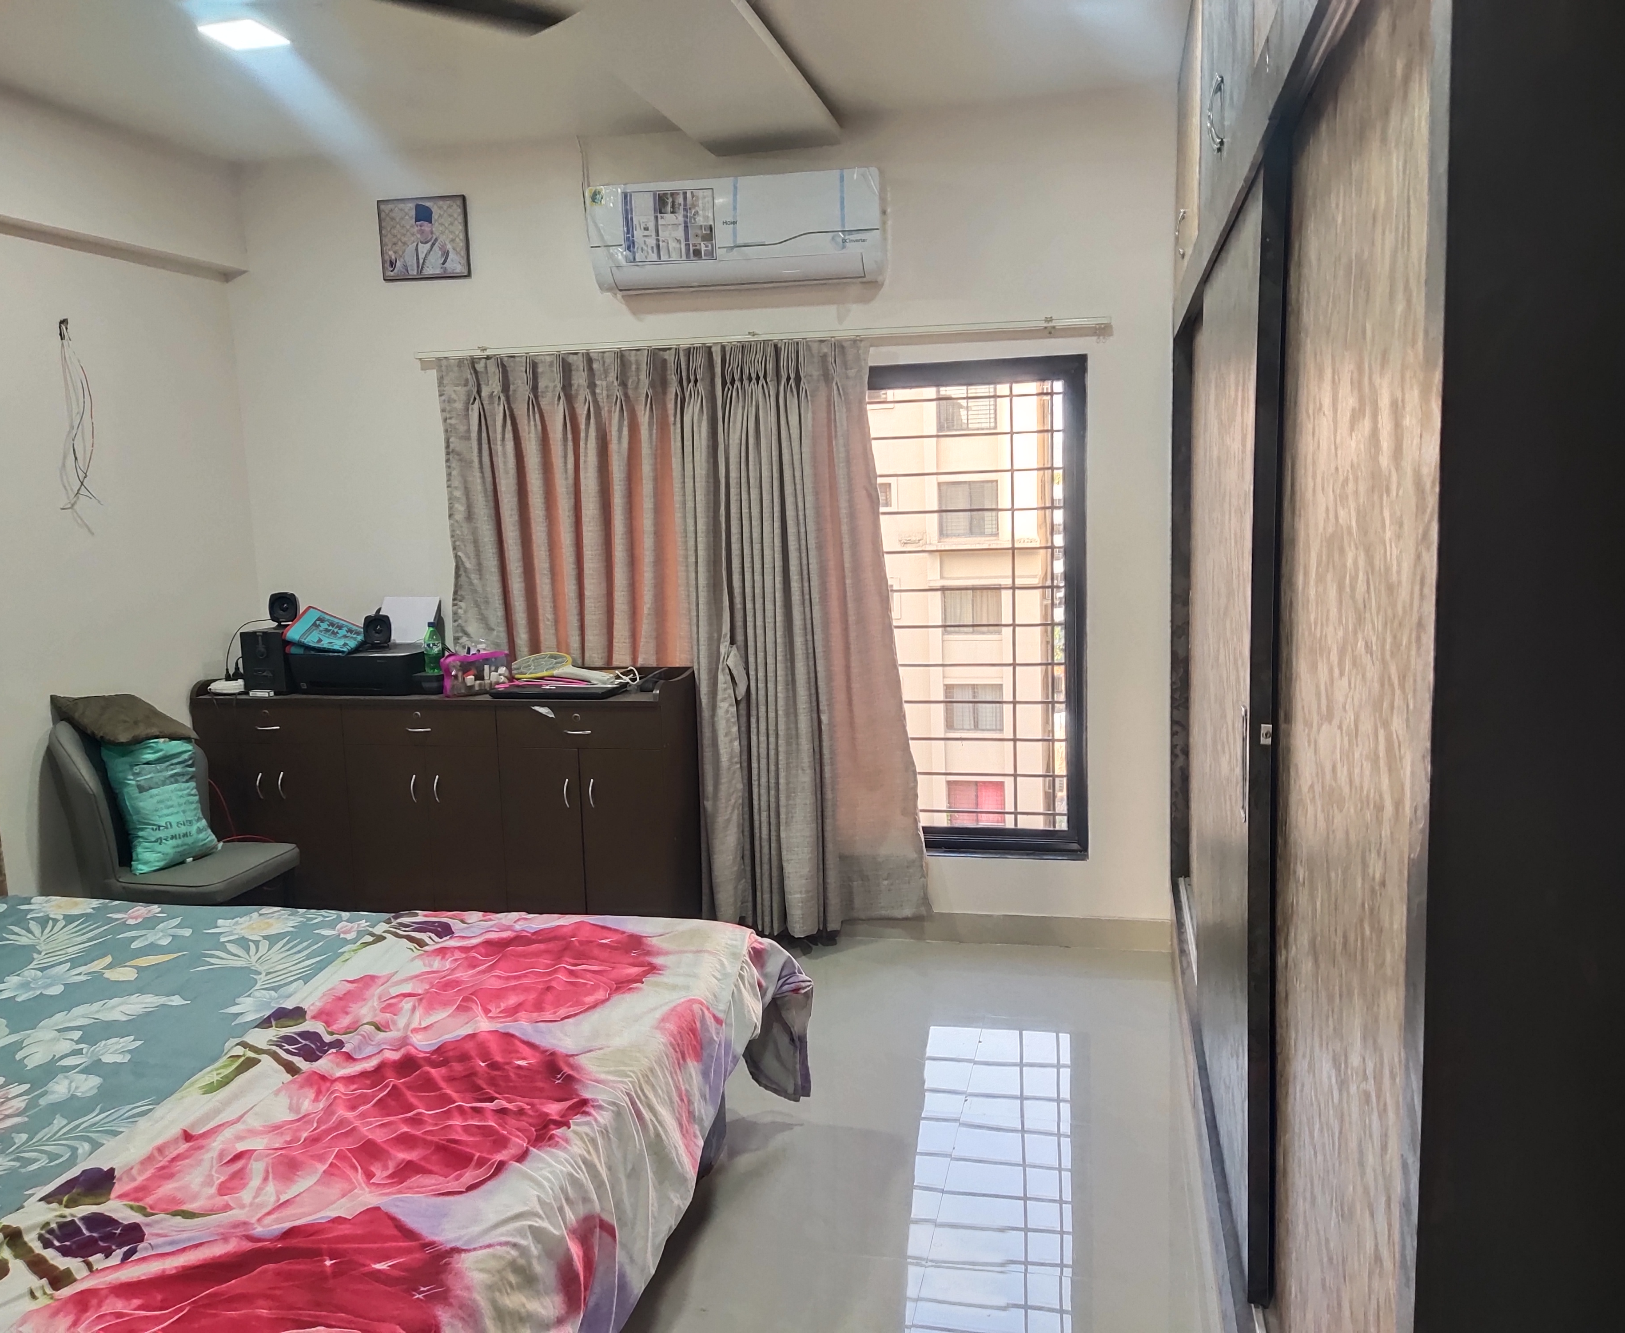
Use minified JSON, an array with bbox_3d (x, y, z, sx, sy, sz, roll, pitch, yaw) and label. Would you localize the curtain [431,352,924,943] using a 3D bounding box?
[{"bbox_3d":[-0.463,-0.077,4.132,1.671,2.025,0.203,0,8,12],"label":"curtain"}]

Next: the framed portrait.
[{"bbox_3d":[-1.396,-1.532,4.225,0.342,0.278,0.022,0,8,12],"label":"framed portrait"}]

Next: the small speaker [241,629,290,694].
[{"bbox_3d":[-1.940,-0.025,4.317,0.167,0.229,0.213,-1,8,8],"label":"small speaker"}]

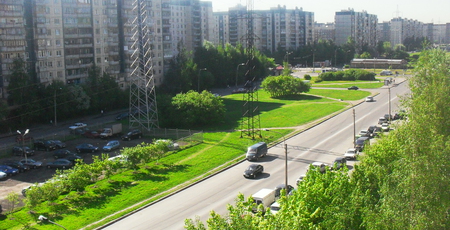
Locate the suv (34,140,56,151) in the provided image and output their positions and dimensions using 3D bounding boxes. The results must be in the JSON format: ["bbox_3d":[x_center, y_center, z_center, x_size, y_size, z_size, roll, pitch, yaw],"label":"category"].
[{"bbox_3d":[-34.469,5.987,94.965,4.600,1.720,1.820,5,11,26],"label":"suv"}]

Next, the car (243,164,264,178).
[{"bbox_3d":[4.835,9.437,82.418,1.760,1.460,4.400,6,12,30],"label":"car"}]

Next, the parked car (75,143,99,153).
[{"bbox_3d":[-28.092,6.772,100.844,4.400,1.450,1.720,1,9,13],"label":"parked car"}]

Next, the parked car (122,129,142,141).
[{"bbox_3d":[-19.619,4.278,104.500,1.800,1.670,4.500,7,12,38],"label":"parked car"}]

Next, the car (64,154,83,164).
[{"bbox_3d":[-27.469,8.175,90.399,4.300,1.450,1.720,3,11,20],"label":"car"}]

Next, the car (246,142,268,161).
[{"bbox_3d":[6.197,6.894,94.293,2.000,2.300,5.400,4,10,28],"label":"car"}]

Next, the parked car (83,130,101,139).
[{"bbox_3d":[-30.740,4.569,114.679,4.200,1.430,1.700,3,10,25],"label":"parked car"}]

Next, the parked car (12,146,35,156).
[{"bbox_3d":[-40.208,7.292,98.706,4.300,1.470,1.720,3,10,25],"label":"parked car"}]

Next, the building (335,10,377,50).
[{"bbox_3d":[112.819,-68.200,417.442,16.009,37.000,93.360,5,11,26],"label":"building"}]

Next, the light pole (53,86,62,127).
[{"bbox_3d":[-40.502,-1.791,118.848,1.700,9.000,0.350,5,11,29],"label":"light pole"}]

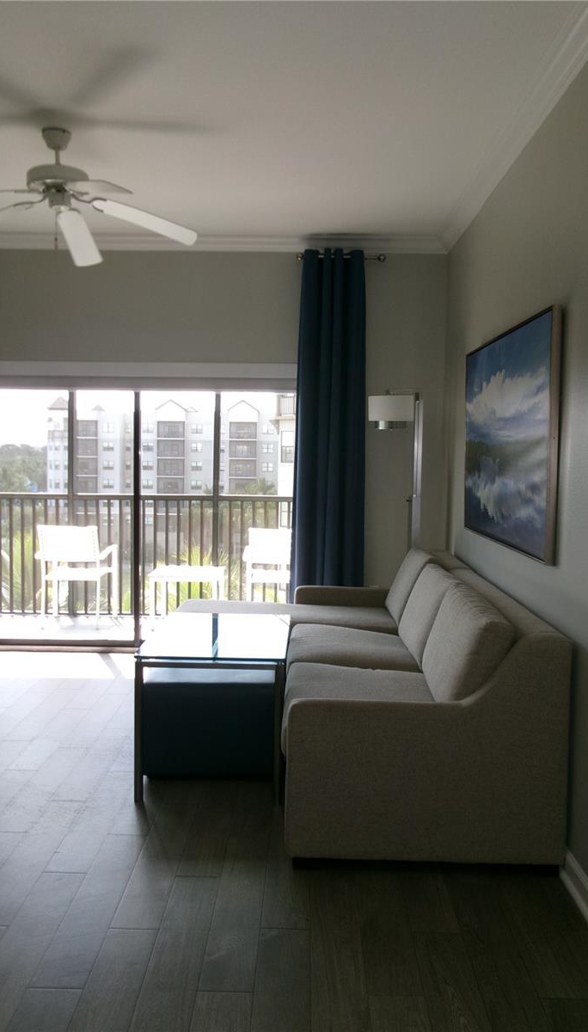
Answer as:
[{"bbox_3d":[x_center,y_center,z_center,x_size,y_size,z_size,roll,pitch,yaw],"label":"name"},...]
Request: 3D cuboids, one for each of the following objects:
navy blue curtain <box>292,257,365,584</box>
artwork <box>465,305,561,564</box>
[{"bbox_3d":[0.235,-0.381,5.574,0.492,2.749,0.125,1,4,1],"label":"navy blue curtain"},{"bbox_3d":[0.961,-0.356,3.833,0.040,0.941,1.580,1,4,1],"label":"artwork"}]

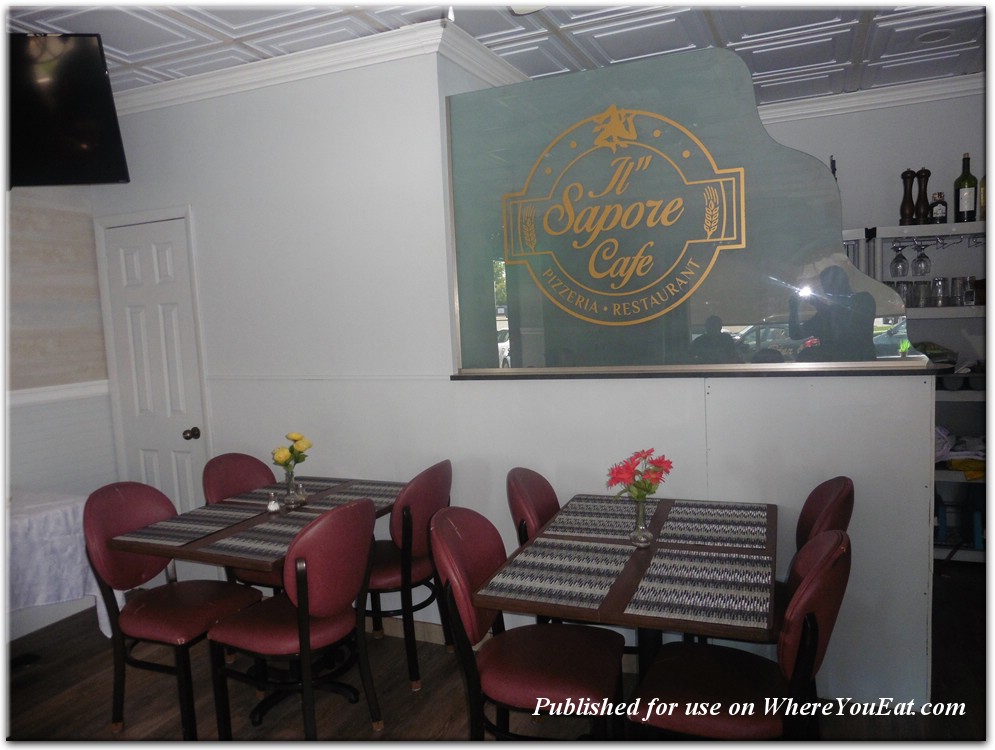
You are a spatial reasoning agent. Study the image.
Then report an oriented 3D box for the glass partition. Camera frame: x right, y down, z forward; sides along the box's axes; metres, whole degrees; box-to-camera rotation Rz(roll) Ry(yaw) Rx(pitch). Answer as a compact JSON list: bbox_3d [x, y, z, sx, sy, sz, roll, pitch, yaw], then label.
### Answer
[{"bbox_3d":[0.610,-0.596,2.622,1.718,1.165,0.030,0,6,23],"label":"glass partition"}]

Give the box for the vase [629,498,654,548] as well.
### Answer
[{"bbox_3d":[0.449,0.456,2.162,0.074,0.150,0.074,0,6,23],"label":"vase"}]

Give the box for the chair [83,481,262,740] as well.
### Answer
[{"bbox_3d":[-1.209,0.869,2.630,0.571,0.896,0.430,-1,6,18],"label":"chair"}]

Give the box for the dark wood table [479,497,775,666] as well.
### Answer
[{"bbox_3d":[0.492,0.904,2.210,0.745,0.755,1.031,0,6,21],"label":"dark wood table"}]

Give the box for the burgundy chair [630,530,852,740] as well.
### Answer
[{"bbox_3d":[0.673,0.852,1.934,0.571,0.896,0.430,0,6,26],"label":"burgundy chair"}]

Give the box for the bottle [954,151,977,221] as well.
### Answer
[{"bbox_3d":[2.398,-0.955,3.537,0.103,0.349,0.103,0,6,23],"label":"bottle"}]

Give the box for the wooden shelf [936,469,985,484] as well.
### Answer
[{"bbox_3d":[2.506,0.508,3.736,0.900,0.058,0.380,0,6,23],"label":"wooden shelf"}]

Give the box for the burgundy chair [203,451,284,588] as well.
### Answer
[{"bbox_3d":[-0.975,0.813,3.102,0.571,0.896,0.430,0,6,23],"label":"burgundy chair"}]

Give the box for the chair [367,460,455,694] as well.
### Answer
[{"bbox_3d":[-0.467,0.803,2.969,0.571,0.896,0.430,0,6,25],"label":"chair"}]

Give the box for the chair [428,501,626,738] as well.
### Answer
[{"bbox_3d":[0.115,0.860,2.113,0.571,0.896,0.430,-1,6,15],"label":"chair"}]

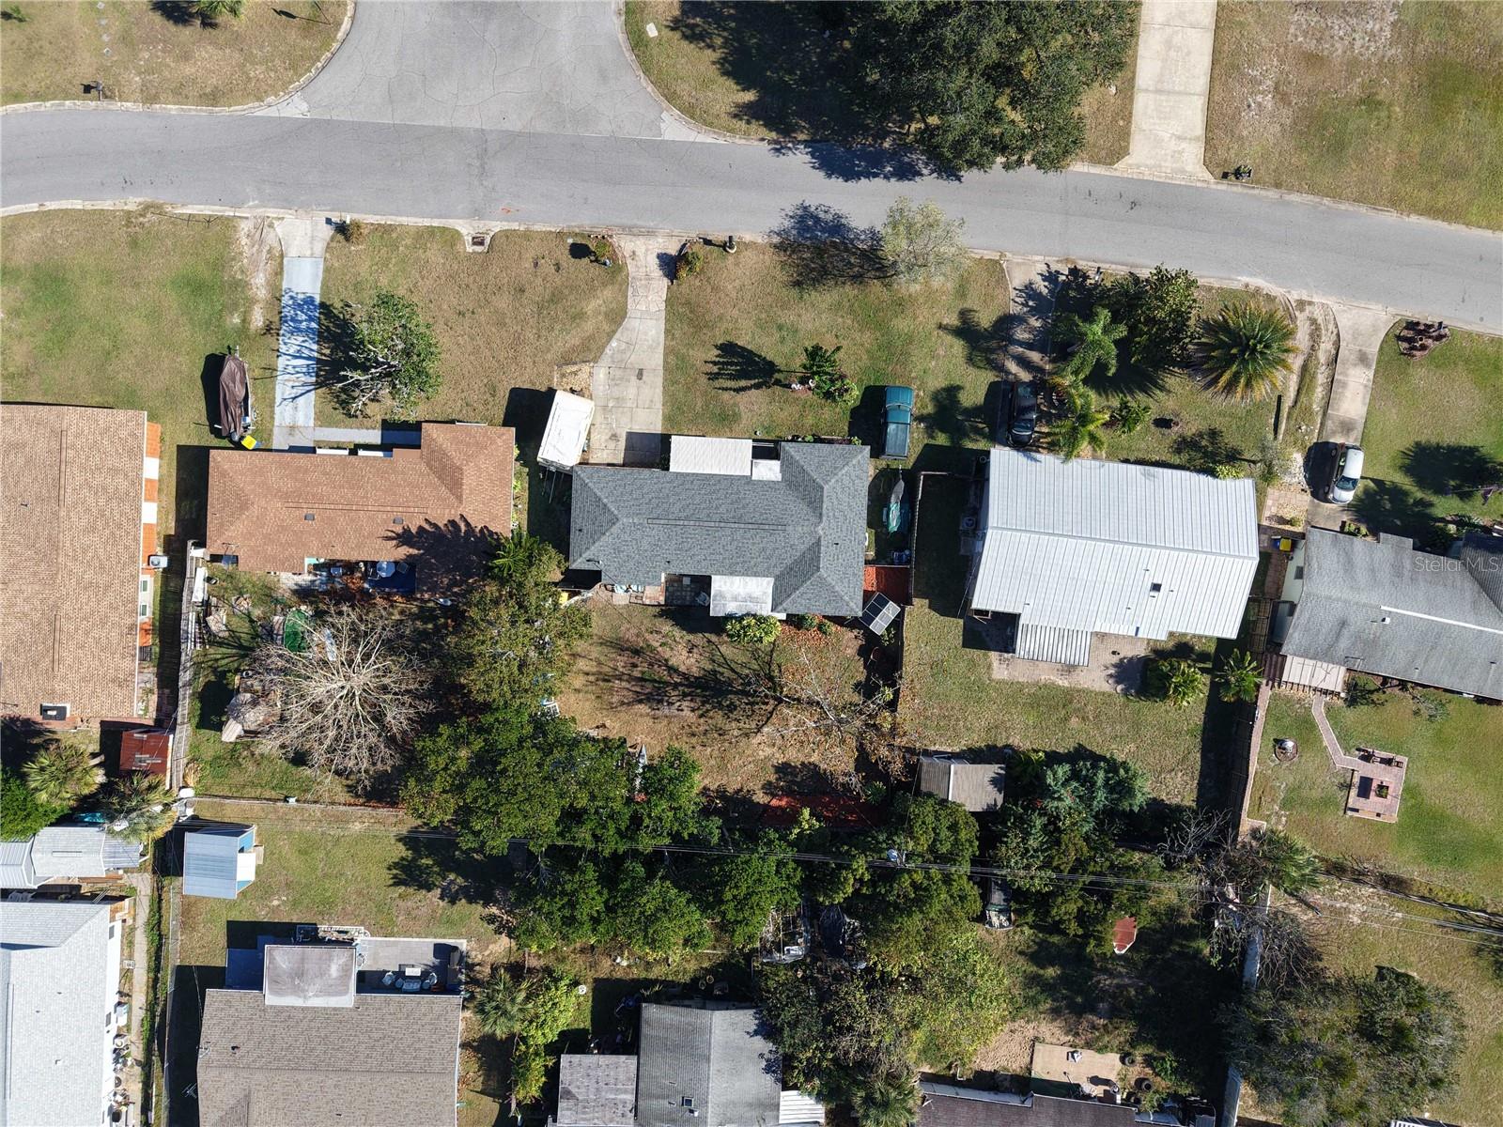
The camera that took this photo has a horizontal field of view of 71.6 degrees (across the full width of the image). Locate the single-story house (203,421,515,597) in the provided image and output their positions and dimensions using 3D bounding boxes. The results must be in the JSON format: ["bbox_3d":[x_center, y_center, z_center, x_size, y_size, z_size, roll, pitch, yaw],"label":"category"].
[{"bbox_3d":[-25.130,-3.637,67.516,19.340,4.000,11.050,2,90,-2],"label":"single-story house"}]

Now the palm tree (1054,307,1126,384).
[{"bbox_3d":[21.669,-14.018,68.424,4.520,5.300,4.970,0,90,-2],"label":"palm tree"}]

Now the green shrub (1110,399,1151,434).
[{"bbox_3d":[26.900,-10.400,74.000,2.800,1.400,2.400,0,90,0],"label":"green shrub"}]

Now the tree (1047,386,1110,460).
[{"bbox_3d":[20.794,-8.946,68.085,3.960,5.900,4.780,2,90,-2],"label":"tree"}]

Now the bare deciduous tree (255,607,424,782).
[{"bbox_3d":[-24.673,7.919,65.023,10.650,9.200,10.650,0,90,-2],"label":"bare deciduous tree"}]

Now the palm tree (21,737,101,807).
[{"bbox_3d":[-46.400,14.000,71.800,5.300,5.800,4.800,0,90,0],"label":"palm tree"}]

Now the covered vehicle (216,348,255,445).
[{"bbox_3d":[-33.622,-11.034,68.169,2.000,2.000,6.300,1,90,-2],"label":"covered vehicle"}]

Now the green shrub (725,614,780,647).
[{"bbox_3d":[0.106,4.393,69.339,3.660,2.200,2.020,0,90,-2],"label":"green shrub"}]

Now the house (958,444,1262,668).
[{"bbox_3d":[23.663,0.147,69.056,17.730,4.300,13.530,7,90,-2],"label":"house"}]

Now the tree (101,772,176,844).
[{"bbox_3d":[-41.750,16.660,72.200,5.100,5.200,4.900,0,90,0],"label":"tree"}]

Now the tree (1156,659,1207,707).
[{"bbox_3d":[29.980,8.350,73.300,3.500,2.700,3.500,0,90,0],"label":"tree"}]

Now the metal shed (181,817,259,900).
[{"bbox_3d":[-37.430,20.970,73.400,3.660,2.700,4.260,4,90,0],"label":"metal shed"}]

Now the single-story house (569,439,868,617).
[{"bbox_3d":[-2.270,-2.700,72.750,20.500,4.000,11.850,3,90,0],"label":"single-story house"}]

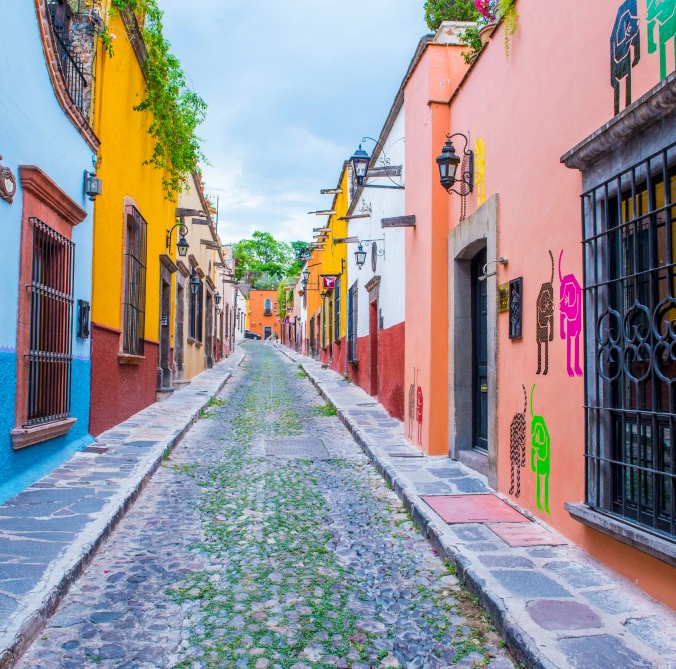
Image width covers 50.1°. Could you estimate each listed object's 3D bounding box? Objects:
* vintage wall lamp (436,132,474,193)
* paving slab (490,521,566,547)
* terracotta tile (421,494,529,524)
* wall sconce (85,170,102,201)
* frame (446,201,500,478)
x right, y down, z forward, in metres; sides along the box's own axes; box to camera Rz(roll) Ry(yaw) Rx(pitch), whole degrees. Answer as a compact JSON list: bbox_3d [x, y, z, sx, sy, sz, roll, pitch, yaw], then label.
[{"bbox_3d":[1.271,-1.851,7.845,0.351,0.688,0.250,1,-3,-5],"label":"vintage wall lamp"},{"bbox_3d":[1.381,1.496,5.320,0.426,0.050,0.571,1,0,-5],"label":"paving slab"},{"bbox_3d":[1.149,1.496,6.137,0.692,0.050,0.992,1,0,-5],"label":"terracotta tile"},{"bbox_3d":[-3.113,-1.887,9.175,0.193,0.391,0.190,1,-3,-7],"label":"wall sconce"},{"bbox_3d":[1.525,0.110,7.812,0.240,2.812,1.864,1,-3,-5],"label":"frame"}]

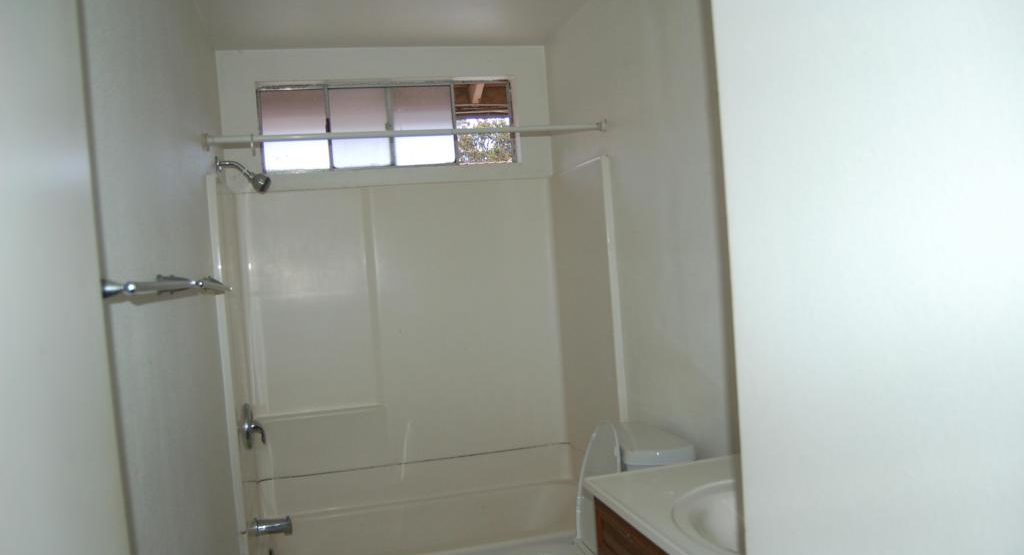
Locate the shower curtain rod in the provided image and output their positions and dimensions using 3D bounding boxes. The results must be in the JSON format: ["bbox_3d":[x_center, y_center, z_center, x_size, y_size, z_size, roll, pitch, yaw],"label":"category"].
[{"bbox_3d":[-0.355,-0.538,2.871,1.500,0.052,0.052,-5,2,-14],"label":"shower curtain rod"}]

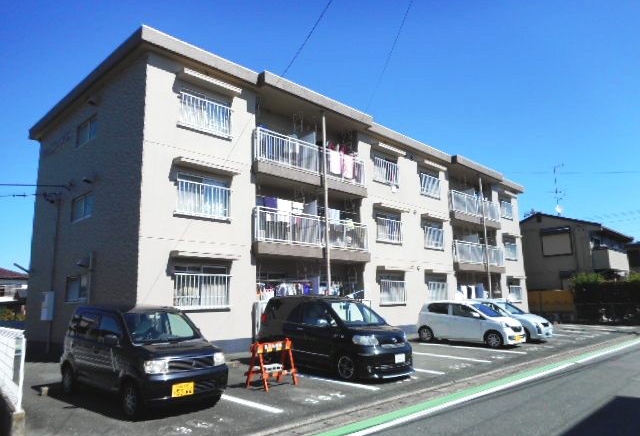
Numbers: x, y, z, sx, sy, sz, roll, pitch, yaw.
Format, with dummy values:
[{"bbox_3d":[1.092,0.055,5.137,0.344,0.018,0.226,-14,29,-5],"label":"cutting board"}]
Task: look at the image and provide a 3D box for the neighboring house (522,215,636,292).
[{"bbox_3d":[19.519,3.757,36.534,7.700,7.350,9.800,-12,-15,42],"label":"neighboring house"}]

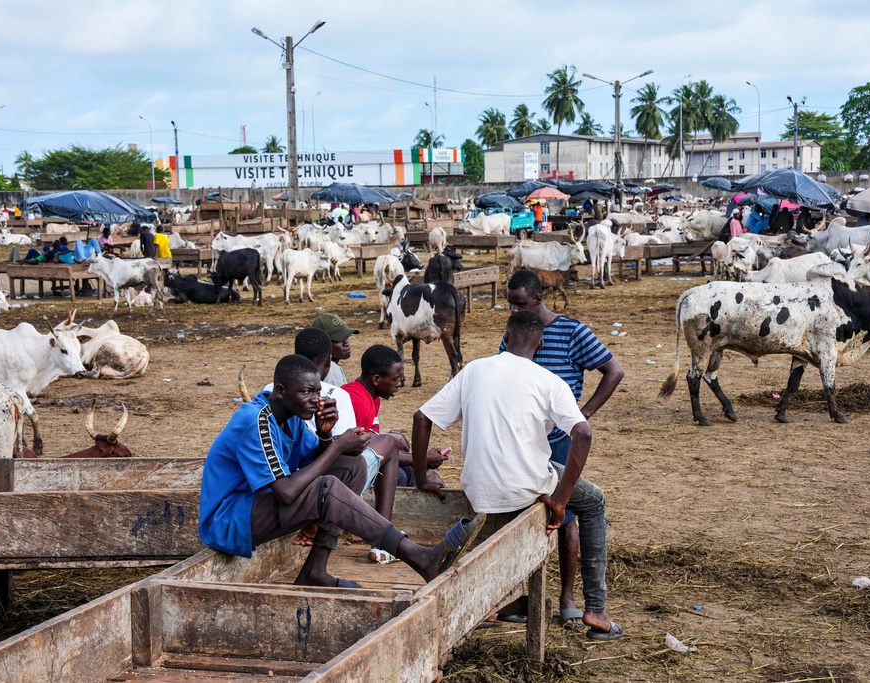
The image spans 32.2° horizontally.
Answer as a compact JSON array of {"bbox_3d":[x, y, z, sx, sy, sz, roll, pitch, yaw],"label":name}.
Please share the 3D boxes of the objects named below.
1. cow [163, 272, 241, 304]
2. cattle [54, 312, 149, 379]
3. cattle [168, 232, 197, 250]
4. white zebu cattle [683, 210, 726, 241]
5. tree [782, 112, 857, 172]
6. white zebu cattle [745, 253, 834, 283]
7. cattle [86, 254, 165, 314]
[{"bbox_3d":[-4.595,-1.108,29.800,1.520,0.700,0.650,-1,6,-3],"label":"cow"},{"bbox_3d":[-3.930,0.014,17.883,0.650,0.790,1.600,-7,8,-44],"label":"cattle"},{"bbox_3d":[-7.163,-2.302,40.000,1.750,1.170,0.500,-2,6,-8],"label":"cattle"},{"bbox_3d":[9.127,-3.707,50.500,2.000,1.360,0.600,-7,8,-45],"label":"white zebu cattle"},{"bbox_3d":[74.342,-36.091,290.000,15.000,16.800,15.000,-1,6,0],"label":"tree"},{"bbox_3d":[4.632,-0.537,19.700,0.480,1.160,1.650,4,8,43],"label":"white zebu cattle"},{"bbox_3d":[-5.525,-1.019,27.000,1.370,1.100,0.450,0,6,7],"label":"cattle"}]

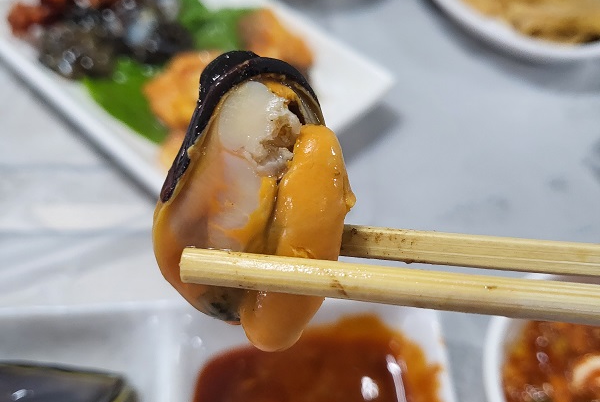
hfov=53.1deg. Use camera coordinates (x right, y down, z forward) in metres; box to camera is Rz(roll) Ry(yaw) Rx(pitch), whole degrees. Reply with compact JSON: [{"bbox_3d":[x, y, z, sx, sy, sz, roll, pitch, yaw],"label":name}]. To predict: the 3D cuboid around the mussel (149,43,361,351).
[{"bbox_3d":[-0.010,0.000,0.124,0.040,0.031,0.061,-3,96,0],"label":"mussel"}]

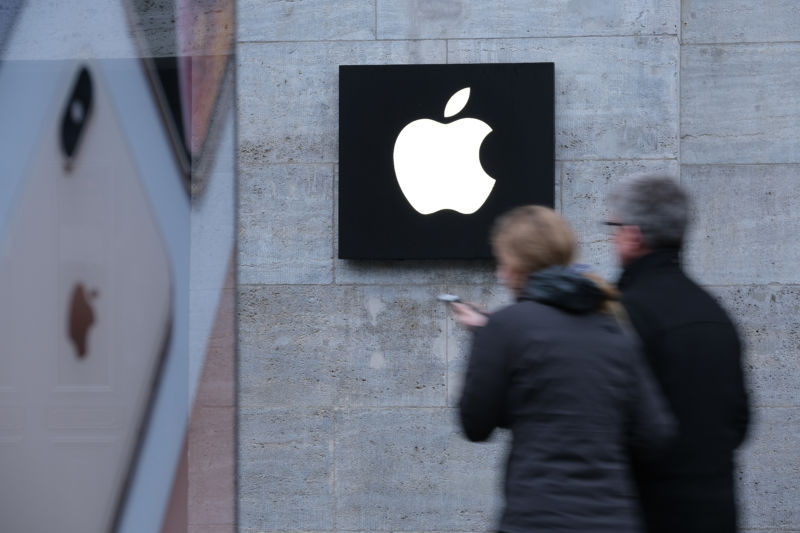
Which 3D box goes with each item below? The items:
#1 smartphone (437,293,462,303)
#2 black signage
[{"bbox_3d":[0.157,0.096,6.700,0.143,0.008,0.070,20,18,25],"label":"smartphone"},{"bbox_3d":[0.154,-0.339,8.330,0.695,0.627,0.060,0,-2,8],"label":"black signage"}]

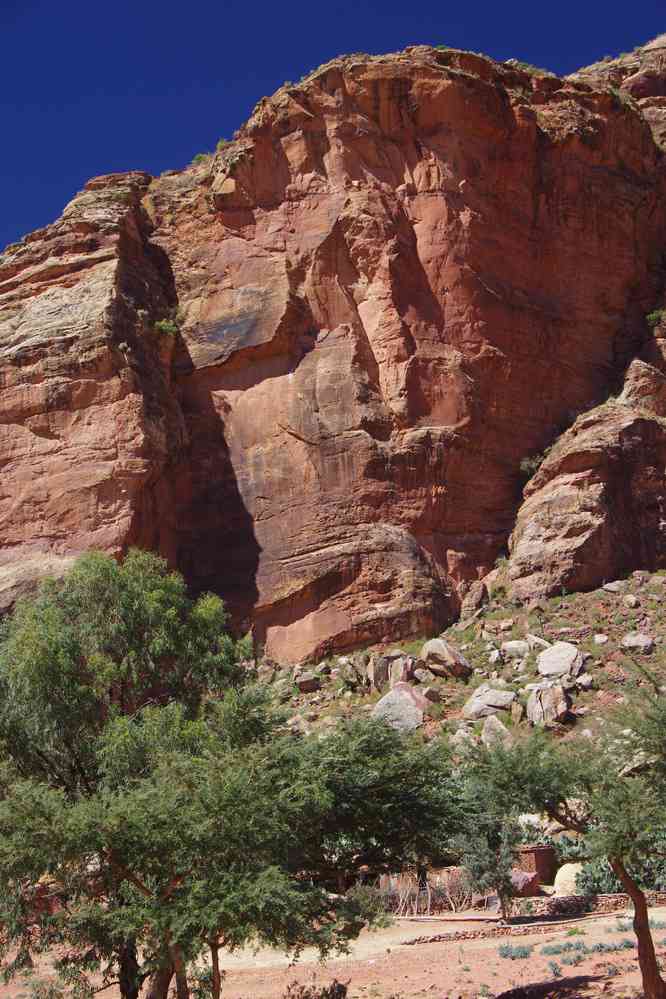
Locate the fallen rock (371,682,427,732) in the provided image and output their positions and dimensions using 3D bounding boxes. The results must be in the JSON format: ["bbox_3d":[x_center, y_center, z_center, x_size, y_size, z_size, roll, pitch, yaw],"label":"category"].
[{"bbox_3d":[4.750,15.070,128.700,4.080,3.707,3.470,0,-10,0],"label":"fallen rock"}]

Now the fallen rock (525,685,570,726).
[{"bbox_3d":[16.457,15.655,135.619,3.244,2.802,2.509,-1,-11,7],"label":"fallen rock"}]

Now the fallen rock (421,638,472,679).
[{"bbox_3d":[8.930,12.510,139.760,4.090,3.050,3.070,0,-10,0],"label":"fallen rock"}]

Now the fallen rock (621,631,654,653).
[{"bbox_3d":[24.860,11.680,145.010,2.770,1.900,2.220,0,-10,0],"label":"fallen rock"}]

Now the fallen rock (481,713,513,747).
[{"bbox_3d":[11.550,16.250,125.450,2.280,2.350,1.930,0,-10,0],"label":"fallen rock"}]

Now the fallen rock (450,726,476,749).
[{"bbox_3d":[9.180,16.740,124.880,1.840,1.510,1.570,0,-10,0],"label":"fallen rock"}]

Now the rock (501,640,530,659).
[{"bbox_3d":[15.154,12.414,147.462,2.409,1.365,1.862,-1,-11,6],"label":"rock"}]

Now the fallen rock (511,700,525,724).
[{"bbox_3d":[14.046,16.216,135.203,0.885,1.770,0.821,-1,-11,6],"label":"fallen rock"}]

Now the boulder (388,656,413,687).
[{"bbox_3d":[5.375,13.697,141.426,1.848,2.310,1.715,0,-11,2],"label":"boulder"}]

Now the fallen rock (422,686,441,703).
[{"bbox_3d":[7.671,15.185,138.295,1.357,1.206,1.189,-1,-11,3],"label":"fallen rock"}]

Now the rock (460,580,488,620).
[{"bbox_3d":[12.310,8.700,154.520,2.420,3.190,2.180,0,-10,0],"label":"rock"}]

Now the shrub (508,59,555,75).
[{"bbox_3d":[20.016,-43.402,178.626,4.570,1.653,2.591,-1,-11,7],"label":"shrub"}]

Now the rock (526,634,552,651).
[{"bbox_3d":[17.205,11.943,148.320,2.021,1.132,1.292,-1,-11,7],"label":"rock"}]

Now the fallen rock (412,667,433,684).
[{"bbox_3d":[6.940,13.640,137.650,1.550,1.360,1.320,0,-10,0],"label":"fallen rock"}]

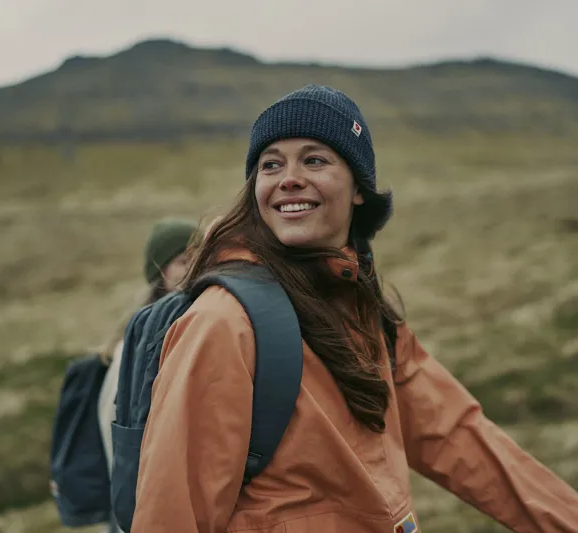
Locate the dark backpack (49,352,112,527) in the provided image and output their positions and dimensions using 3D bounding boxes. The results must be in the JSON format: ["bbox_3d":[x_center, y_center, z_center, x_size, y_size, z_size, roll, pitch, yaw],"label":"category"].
[{"bbox_3d":[-0.605,0.510,2.300,0.190,0.500,0.290,4,-2,-29],"label":"dark backpack"}]

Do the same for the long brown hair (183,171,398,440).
[{"bbox_3d":[0.012,0.055,1.115,0.270,0.350,0.230,-1,-2,21],"label":"long brown hair"}]

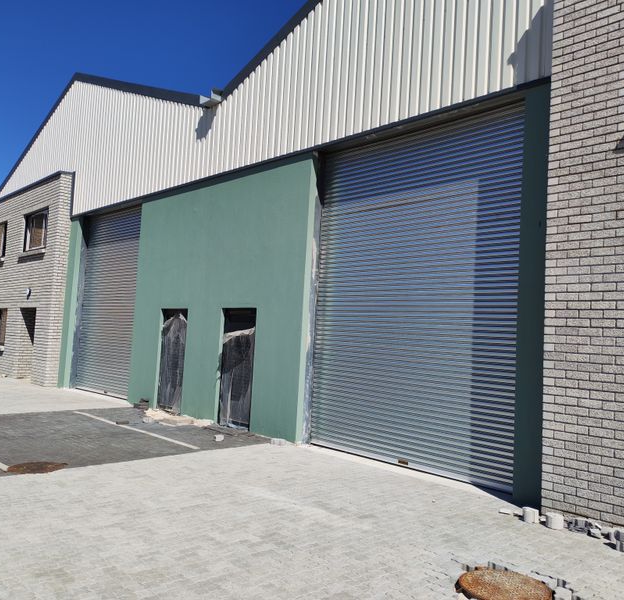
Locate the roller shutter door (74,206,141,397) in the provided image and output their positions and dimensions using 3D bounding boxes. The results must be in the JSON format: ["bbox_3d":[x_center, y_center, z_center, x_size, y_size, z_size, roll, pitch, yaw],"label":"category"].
[{"bbox_3d":[-4.980,0.031,15.583,0.120,4.625,3.670,6,-5,-42],"label":"roller shutter door"}]

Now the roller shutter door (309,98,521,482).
[{"bbox_3d":[1.327,-0.053,8.553,0.120,4.625,3.640,6,-5,-42],"label":"roller shutter door"}]

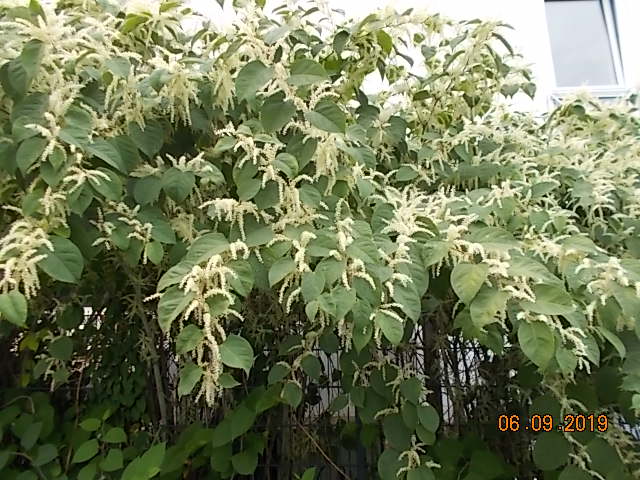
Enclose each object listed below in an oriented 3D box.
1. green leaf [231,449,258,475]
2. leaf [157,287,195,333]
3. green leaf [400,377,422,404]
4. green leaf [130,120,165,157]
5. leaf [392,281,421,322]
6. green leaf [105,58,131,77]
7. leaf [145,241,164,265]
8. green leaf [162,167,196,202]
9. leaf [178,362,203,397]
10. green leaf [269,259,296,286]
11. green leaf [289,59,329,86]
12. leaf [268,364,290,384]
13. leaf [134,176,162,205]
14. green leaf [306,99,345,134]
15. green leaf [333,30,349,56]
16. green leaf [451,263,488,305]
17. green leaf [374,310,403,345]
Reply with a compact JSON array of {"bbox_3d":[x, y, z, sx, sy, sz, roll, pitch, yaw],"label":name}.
[{"bbox_3d":[-0.361,1.060,2.300,0.128,0.119,0.025,4,-35,-7],"label":"green leaf"},{"bbox_3d":[-0.541,0.260,1.800,0.109,0.198,0.030,25,-36,6],"label":"leaf"},{"bbox_3d":[0.371,0.611,1.950,0.085,0.116,0.030,-9,-30,6],"label":"green leaf"},{"bbox_3d":[-0.650,-0.376,1.800,0.131,0.148,0.030,-6,3,-21],"label":"green leaf"},{"bbox_3d":[0.288,0.201,1.600,0.083,0.143,0.030,-24,-22,2],"label":"leaf"},{"bbox_3d":[-0.822,-0.704,1.950,0.105,0.089,0.030,0,-6,-26],"label":"green leaf"},{"bbox_3d":[-0.637,0.048,1.850,0.070,0.098,0.021,-12,-19,-25],"label":"leaf"},{"bbox_3d":[-0.570,-0.225,1.950,0.138,0.150,0.033,0,-16,-18],"label":"green leaf"},{"bbox_3d":[-0.498,0.537,1.850,0.083,0.136,0.030,27,-33,8],"label":"leaf"},{"bbox_3d":[-0.156,0.135,2.000,0.092,0.159,0.030,33,-28,22],"label":"green leaf"},{"bbox_3d":[-0.055,-0.801,2.300,0.182,0.149,0.030,3,-16,-1],"label":"green leaf"},{"bbox_3d":[-0.177,0.588,2.100,0.111,0.082,0.024,-34,-26,-26],"label":"leaf"},{"bbox_3d":[-0.707,-0.204,2.000,0.129,0.132,0.029,-5,-15,-23],"label":"leaf"},{"bbox_3d":[0.019,-0.440,1.700,0.156,0.102,0.030,25,0,1],"label":"green leaf"},{"bbox_3d":[0.090,-0.858,2.100,0.066,0.114,0.030,11,22,-2],"label":"green leaf"},{"bbox_3d":[0.482,0.140,1.550,0.119,0.144,0.030,5,-23,21],"label":"green leaf"},{"bbox_3d":[0.249,0.319,1.750,0.092,0.139,0.031,-25,-33,-7],"label":"green leaf"}]

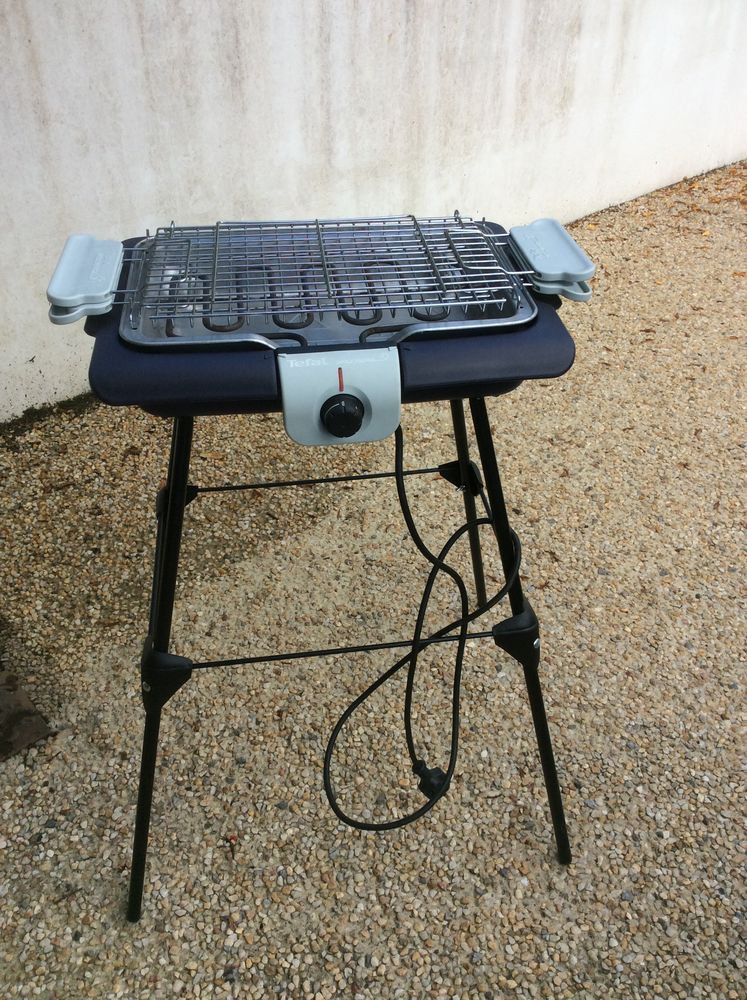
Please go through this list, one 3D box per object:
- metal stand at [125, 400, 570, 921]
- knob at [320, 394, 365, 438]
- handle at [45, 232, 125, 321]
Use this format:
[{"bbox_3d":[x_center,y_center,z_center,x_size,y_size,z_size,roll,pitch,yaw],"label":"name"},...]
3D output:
[{"bbox_3d":[-0.063,0.111,1.372,0.677,0.766,0.586,-4,39,-6],"label":"metal stand"},{"bbox_3d":[-0.034,-0.090,0.975,0.044,0.044,0.021,-4,24,-6],"label":"knob"},{"bbox_3d":[-0.320,-0.249,1.041,0.064,0.036,0.158,-4,39,-6],"label":"handle"}]

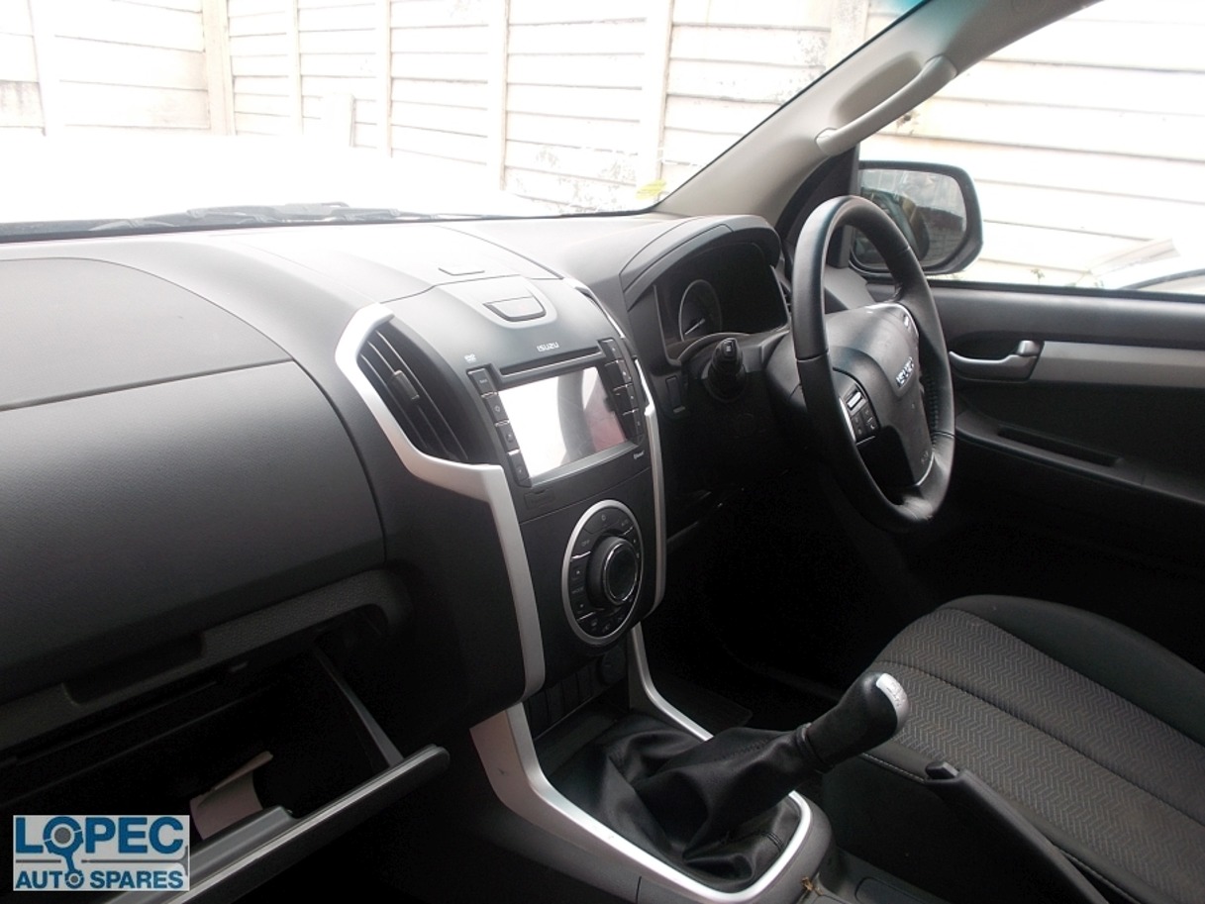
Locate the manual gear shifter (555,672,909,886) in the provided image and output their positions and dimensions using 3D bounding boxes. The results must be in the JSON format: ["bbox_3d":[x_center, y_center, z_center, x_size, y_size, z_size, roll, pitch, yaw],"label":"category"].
[{"bbox_3d":[0.118,0.243,0.816,0.304,0.222,0.156,19,24,33],"label":"manual gear shifter"}]

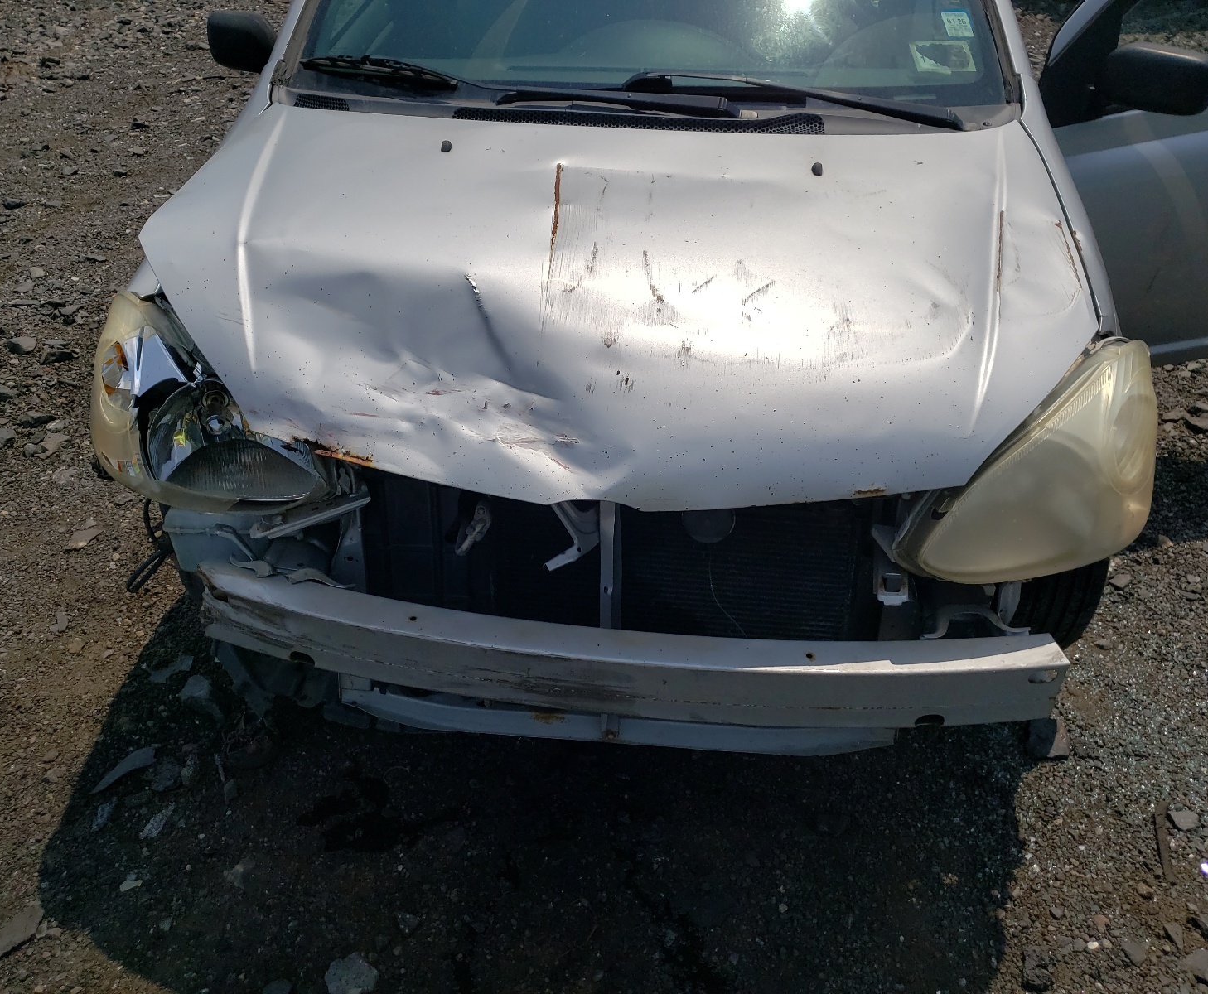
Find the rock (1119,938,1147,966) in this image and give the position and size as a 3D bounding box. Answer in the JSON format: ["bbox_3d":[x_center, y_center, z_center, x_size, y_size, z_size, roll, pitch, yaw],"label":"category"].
[{"bbox_3d":[0.822,0.707,1.547,0.036,0.020,0.039,-1,37,-2],"label":"rock"}]

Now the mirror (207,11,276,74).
[{"bbox_3d":[-0.785,-1.030,2.262,0.185,0.130,0.110,1,34,2],"label":"mirror"}]

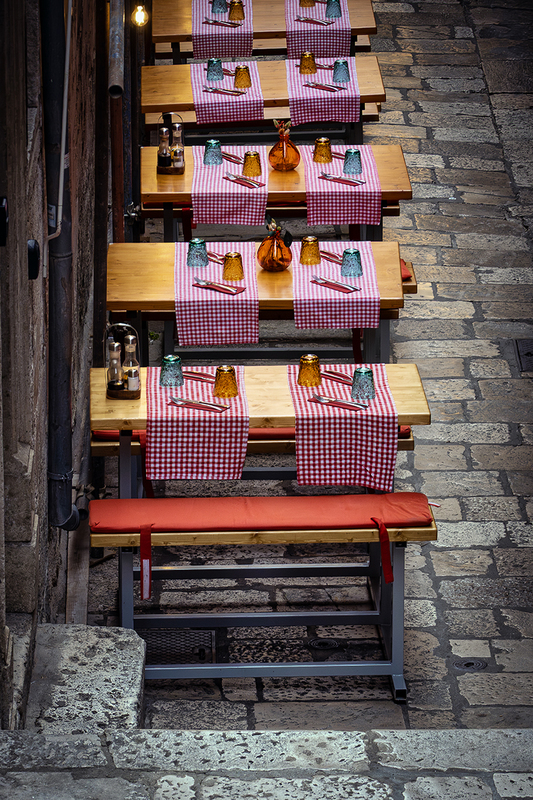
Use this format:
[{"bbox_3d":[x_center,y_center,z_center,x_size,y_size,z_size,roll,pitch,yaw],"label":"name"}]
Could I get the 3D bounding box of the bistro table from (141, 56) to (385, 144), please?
[{"bbox_3d":[-0.023,-1.119,14.657,1.160,0.916,0.708,-1,21,-2],"label":"bistro table"}]

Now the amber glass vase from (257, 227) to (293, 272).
[{"bbox_3d":[0.030,-0.594,11.744,0.136,0.170,0.136,0,21,0],"label":"amber glass vase"}]

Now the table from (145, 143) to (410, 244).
[{"bbox_3d":[0.033,-0.590,13.264,1.160,0.916,0.696,-1,21,-2],"label":"table"}]

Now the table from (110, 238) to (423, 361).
[{"bbox_3d":[-0.047,-0.069,11.892,1.131,0.916,0.708,0,21,-1],"label":"table"}]

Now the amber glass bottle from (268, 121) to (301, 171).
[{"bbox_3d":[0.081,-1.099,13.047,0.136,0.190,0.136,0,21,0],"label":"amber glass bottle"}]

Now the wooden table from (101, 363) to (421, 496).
[{"bbox_3d":[-0.031,0.401,10.655,1.160,0.916,0.496,-1,21,-3],"label":"wooden table"}]

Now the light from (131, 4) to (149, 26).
[{"bbox_3d":[-0.414,-1.256,9.800,0.057,0.073,0.057,0,21,0],"label":"light"}]

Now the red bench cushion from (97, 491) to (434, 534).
[{"bbox_3d":[-0.018,0.376,10.151,1.147,0.033,0.220,0,21,-1],"label":"red bench cushion"}]

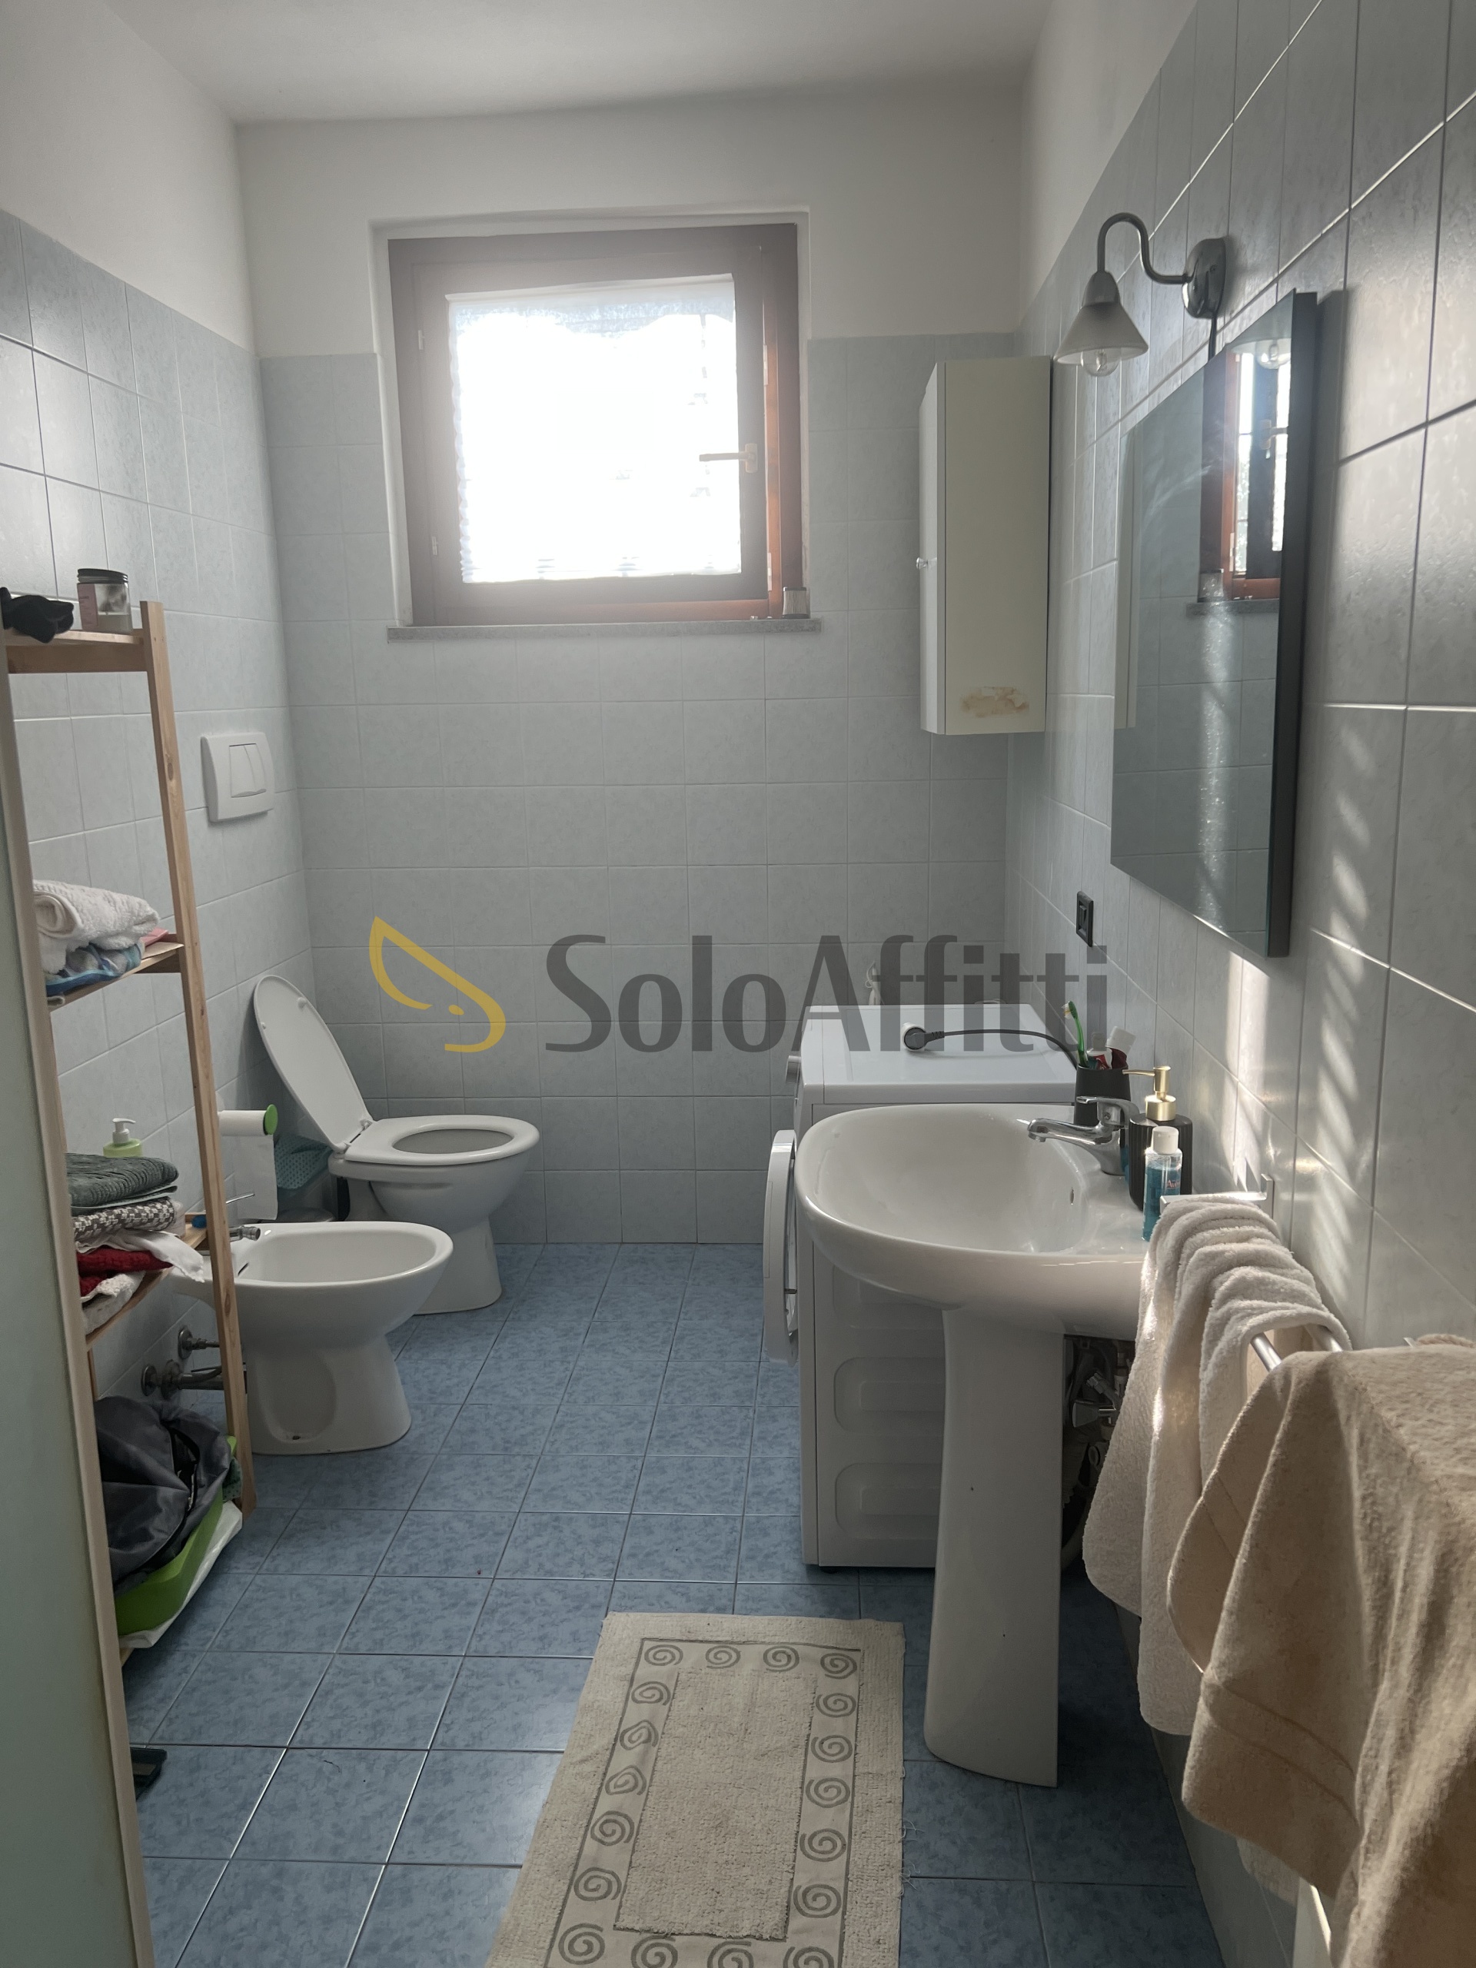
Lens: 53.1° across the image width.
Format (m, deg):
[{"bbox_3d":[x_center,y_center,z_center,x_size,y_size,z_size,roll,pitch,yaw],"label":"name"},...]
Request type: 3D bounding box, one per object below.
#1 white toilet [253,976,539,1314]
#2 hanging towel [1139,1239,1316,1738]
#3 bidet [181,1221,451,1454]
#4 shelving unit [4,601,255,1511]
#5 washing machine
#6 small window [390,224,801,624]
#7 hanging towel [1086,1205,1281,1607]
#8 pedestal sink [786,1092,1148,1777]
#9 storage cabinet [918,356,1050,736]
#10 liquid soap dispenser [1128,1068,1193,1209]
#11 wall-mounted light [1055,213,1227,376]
[{"bbox_3d":[-0.790,0.374,3.559,0.635,0.800,0.372,0,12,4],"label":"white toilet"},{"bbox_3d":[0.437,0.464,1.317,0.145,0.446,0.180,0,11,4],"label":"hanging towel"},{"bbox_3d":[-0.834,0.705,2.894,0.572,0.386,0.346,0,11,4],"label":"bidet"},{"bbox_3d":[-1.048,0.233,2.215,0.278,1.590,0.642,0,11,4],"label":"shelving unit"},{"bbox_3d":[0.302,0.512,2.647,0.487,0.850,0.572,0,12,4],"label":"washing machine"},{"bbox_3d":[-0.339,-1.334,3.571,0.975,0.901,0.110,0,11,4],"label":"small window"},{"bbox_3d":[0.437,0.426,1.461,0.166,0.433,0.135,0,11,4],"label":"hanging towel"},{"bbox_3d":[0.323,0.636,1.981,0.483,0.835,0.602,0,11,4],"label":"pedestal sink"},{"bbox_3d":[0.519,-0.904,3.166,0.217,0.713,0.501,0,11,4],"label":"storage cabinet"},{"bbox_3d":[0.492,0.181,1.712,0.074,0.161,0.070,2,12,17],"label":"liquid soap dispenser"},{"bbox_3d":[0.447,-0.774,1.659,0.174,0.172,0.104,0,11,4],"label":"wall-mounted light"}]

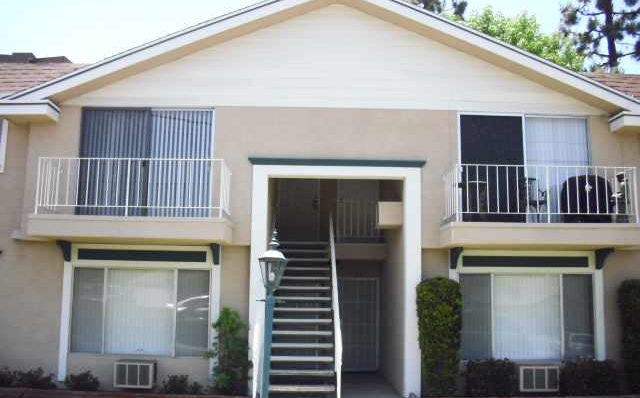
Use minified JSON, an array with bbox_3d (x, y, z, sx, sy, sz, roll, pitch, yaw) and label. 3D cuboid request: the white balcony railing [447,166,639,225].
[{"bbox_3d":[3.523,0.002,11.461,2.833,0.922,1.082,1,-9,-1],"label":"white balcony railing"}]

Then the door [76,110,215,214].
[{"bbox_3d":[-3.044,-0.554,12.361,2.380,2.030,0.120,1,-8,0],"label":"door"}]

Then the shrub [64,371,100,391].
[{"bbox_3d":[-3.812,2.966,11.366,0.560,0.370,0.500,1,-9,-1],"label":"shrub"}]

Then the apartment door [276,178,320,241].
[{"bbox_3d":[-0.484,0.127,16.202,0.961,2.060,0.120,1,-9,-1],"label":"apartment door"}]

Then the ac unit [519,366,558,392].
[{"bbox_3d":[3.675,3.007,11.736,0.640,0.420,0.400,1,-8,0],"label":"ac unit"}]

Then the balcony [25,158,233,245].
[{"bbox_3d":[-2.920,0.075,11.320,3.018,1.275,1.142,1,-9,-1],"label":"balcony"}]

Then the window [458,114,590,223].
[{"bbox_3d":[3.632,-0.504,12.417,2.380,2.030,0.120,1,-8,0],"label":"window"}]

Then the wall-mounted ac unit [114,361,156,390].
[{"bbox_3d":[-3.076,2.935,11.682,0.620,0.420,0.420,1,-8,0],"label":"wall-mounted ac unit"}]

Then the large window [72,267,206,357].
[{"bbox_3d":[-3.083,1.950,12.069,2.380,1.500,0.120,1,-8,0],"label":"large window"}]

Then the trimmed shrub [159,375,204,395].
[{"bbox_3d":[-2.206,3.038,11.379,0.690,0.363,0.500,1,-9,-1],"label":"trimmed shrub"}]

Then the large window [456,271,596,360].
[{"bbox_3d":[3.542,2.008,11.998,2.335,1.465,0.120,1,-9,-1],"label":"large window"}]

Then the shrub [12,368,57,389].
[{"bbox_3d":[-4.698,2.970,11.561,0.680,0.400,0.500,1,-8,0],"label":"shrub"}]

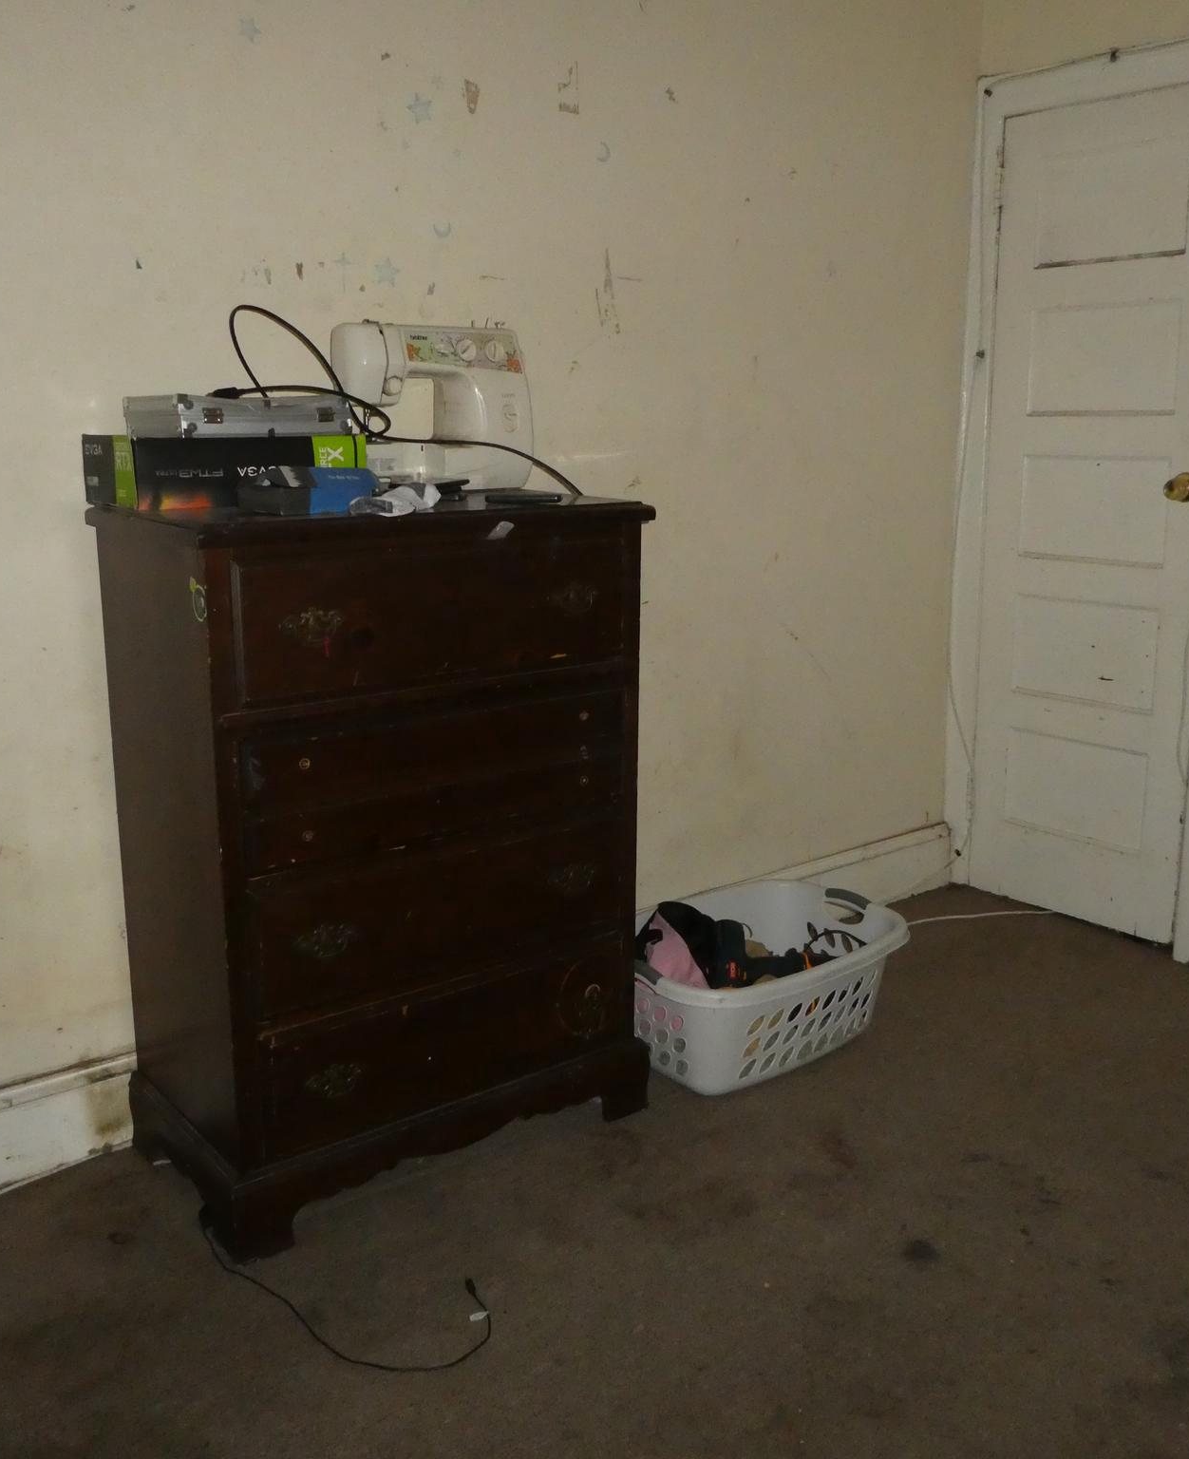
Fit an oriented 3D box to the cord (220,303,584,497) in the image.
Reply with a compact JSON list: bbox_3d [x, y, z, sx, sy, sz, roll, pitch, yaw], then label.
[{"bbox_3d":[-0.307,-0.524,2.222,0.617,0.309,0.194,-9,15,-35],"label":"cord"}]

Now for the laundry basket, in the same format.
[{"bbox_3d":[0.308,0.521,2.753,0.665,0.215,0.478,-11,16,-40],"label":"laundry basket"}]

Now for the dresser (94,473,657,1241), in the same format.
[{"bbox_3d":[-0.347,0.178,2.283,0.805,1.097,0.450,-9,15,-35],"label":"dresser"}]

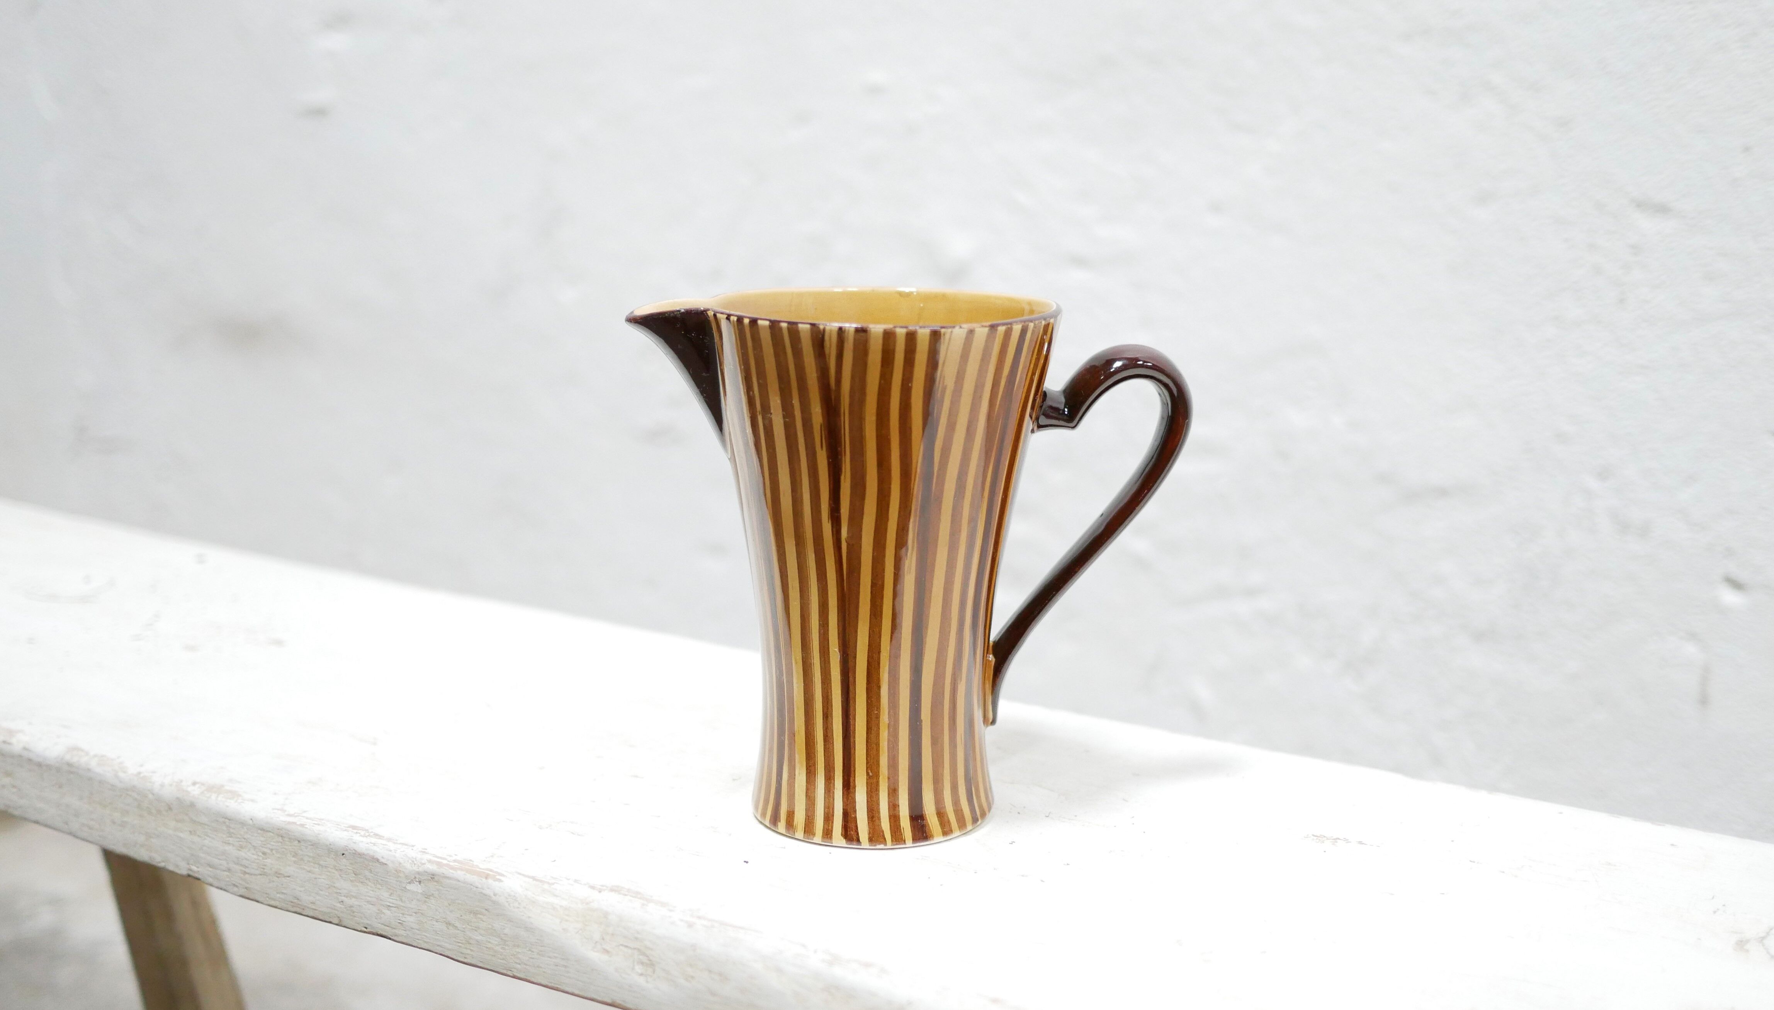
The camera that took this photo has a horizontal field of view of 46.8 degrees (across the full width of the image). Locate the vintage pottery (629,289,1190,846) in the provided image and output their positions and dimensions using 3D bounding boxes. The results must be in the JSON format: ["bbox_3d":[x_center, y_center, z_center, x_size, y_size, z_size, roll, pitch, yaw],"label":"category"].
[{"bbox_3d":[0.008,0.021,0.760,0.205,0.190,0.133,0,12,-7],"label":"vintage pottery"}]

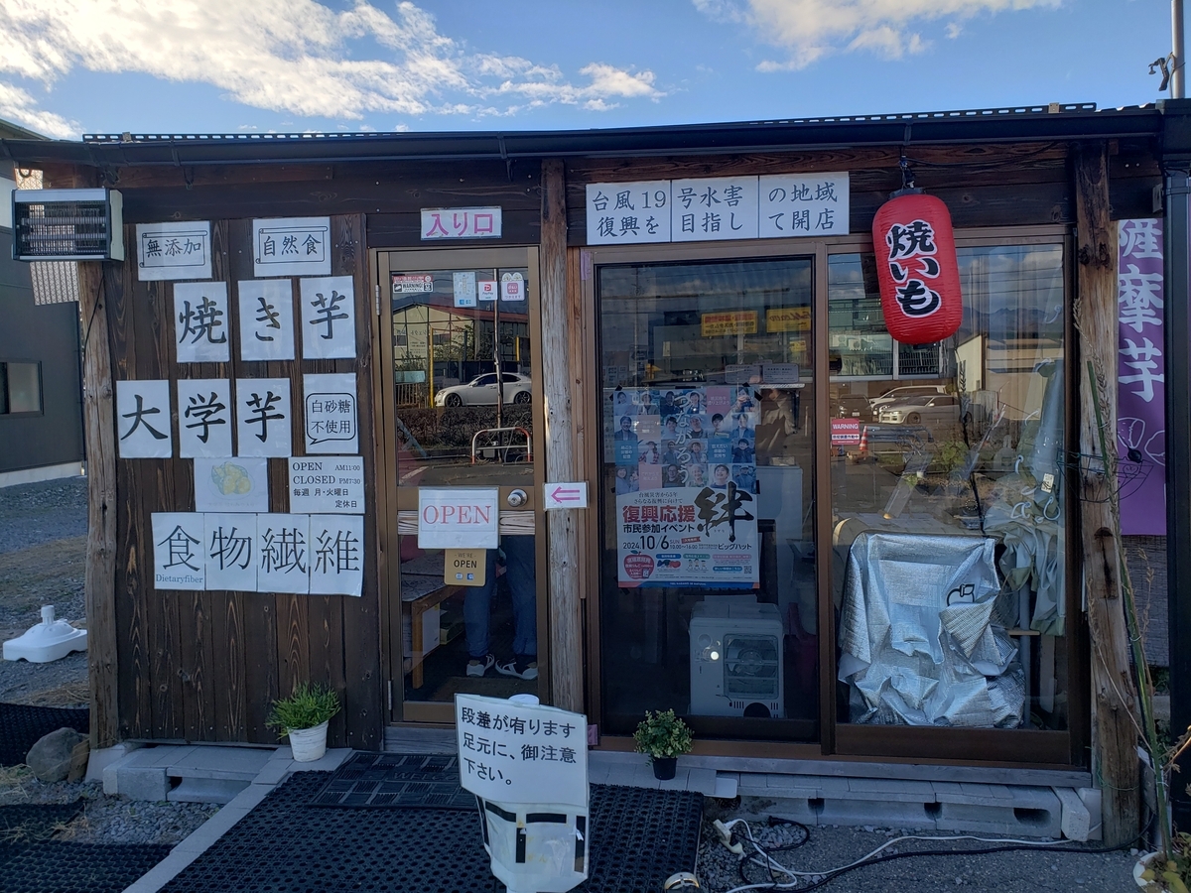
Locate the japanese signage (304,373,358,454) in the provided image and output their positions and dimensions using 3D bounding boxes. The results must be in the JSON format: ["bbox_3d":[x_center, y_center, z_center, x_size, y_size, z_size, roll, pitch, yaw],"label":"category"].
[{"bbox_3d":[-0.992,-0.122,3.352,0.212,0.300,0.010,-1,2,8],"label":"japanese signage"}]

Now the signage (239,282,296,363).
[{"bbox_3d":[-1.245,-0.476,3.387,0.212,0.301,0.005,-1,1,8],"label":"signage"}]

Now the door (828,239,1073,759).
[{"bbox_3d":[1.203,0.195,3.099,0.820,1.807,0.040,-1,2,8],"label":"door"}]

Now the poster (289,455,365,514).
[{"bbox_3d":[-1.013,0.148,3.366,0.300,0.212,0.010,-1,2,8],"label":"poster"}]

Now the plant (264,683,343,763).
[{"bbox_3d":[-1.080,1.021,3.317,0.288,0.295,0.263,-1,2,8],"label":"plant"}]

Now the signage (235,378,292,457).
[{"bbox_3d":[-1.259,-0.108,3.399,0.212,0.301,0.005,-1,1,8],"label":"signage"}]

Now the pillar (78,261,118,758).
[{"bbox_3d":[-1.948,0.065,3.495,0.119,2.236,0.119,-1,2,8],"label":"pillar"}]

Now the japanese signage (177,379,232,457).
[{"bbox_3d":[-1.495,-0.106,3.421,0.212,0.300,0.010,-1,2,8],"label":"japanese signage"}]

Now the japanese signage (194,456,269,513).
[{"bbox_3d":[-1.394,0.150,3.419,0.300,0.212,0.010,0,3,8],"label":"japanese signage"}]

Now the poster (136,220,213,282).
[{"bbox_3d":[-1.615,-0.749,3.430,0.301,0.212,0.005,-1,1,8],"label":"poster"}]

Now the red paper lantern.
[{"bbox_3d":[1.028,-0.567,2.854,0.240,0.495,0.240,-6,2,20],"label":"red paper lantern"}]

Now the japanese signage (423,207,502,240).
[{"bbox_3d":[-0.486,-0.809,3.254,0.301,0.115,0.008,0,2,8],"label":"japanese signage"}]

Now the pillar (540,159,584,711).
[{"bbox_3d":[-0.120,0.041,3.216,0.108,2.105,0.108,-1,1,8],"label":"pillar"}]

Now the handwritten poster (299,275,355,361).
[{"bbox_3d":[-1.002,-0.481,3.353,0.212,0.301,0.005,-1,1,8],"label":"handwritten poster"}]

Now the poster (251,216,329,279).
[{"bbox_3d":[-1.135,-0.746,3.343,0.300,0.212,0.010,0,2,8],"label":"poster"}]

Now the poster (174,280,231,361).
[{"bbox_3d":[-1.501,-0.471,3.406,0.212,0.300,0.010,-1,2,8],"label":"poster"}]

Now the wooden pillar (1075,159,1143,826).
[{"bbox_3d":[1.645,0.153,2.885,0.119,2.247,0.119,-2,1,8],"label":"wooden pillar"}]

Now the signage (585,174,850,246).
[{"bbox_3d":[0.418,-0.827,3.119,0.910,0.212,0.008,0,1,8],"label":"signage"}]

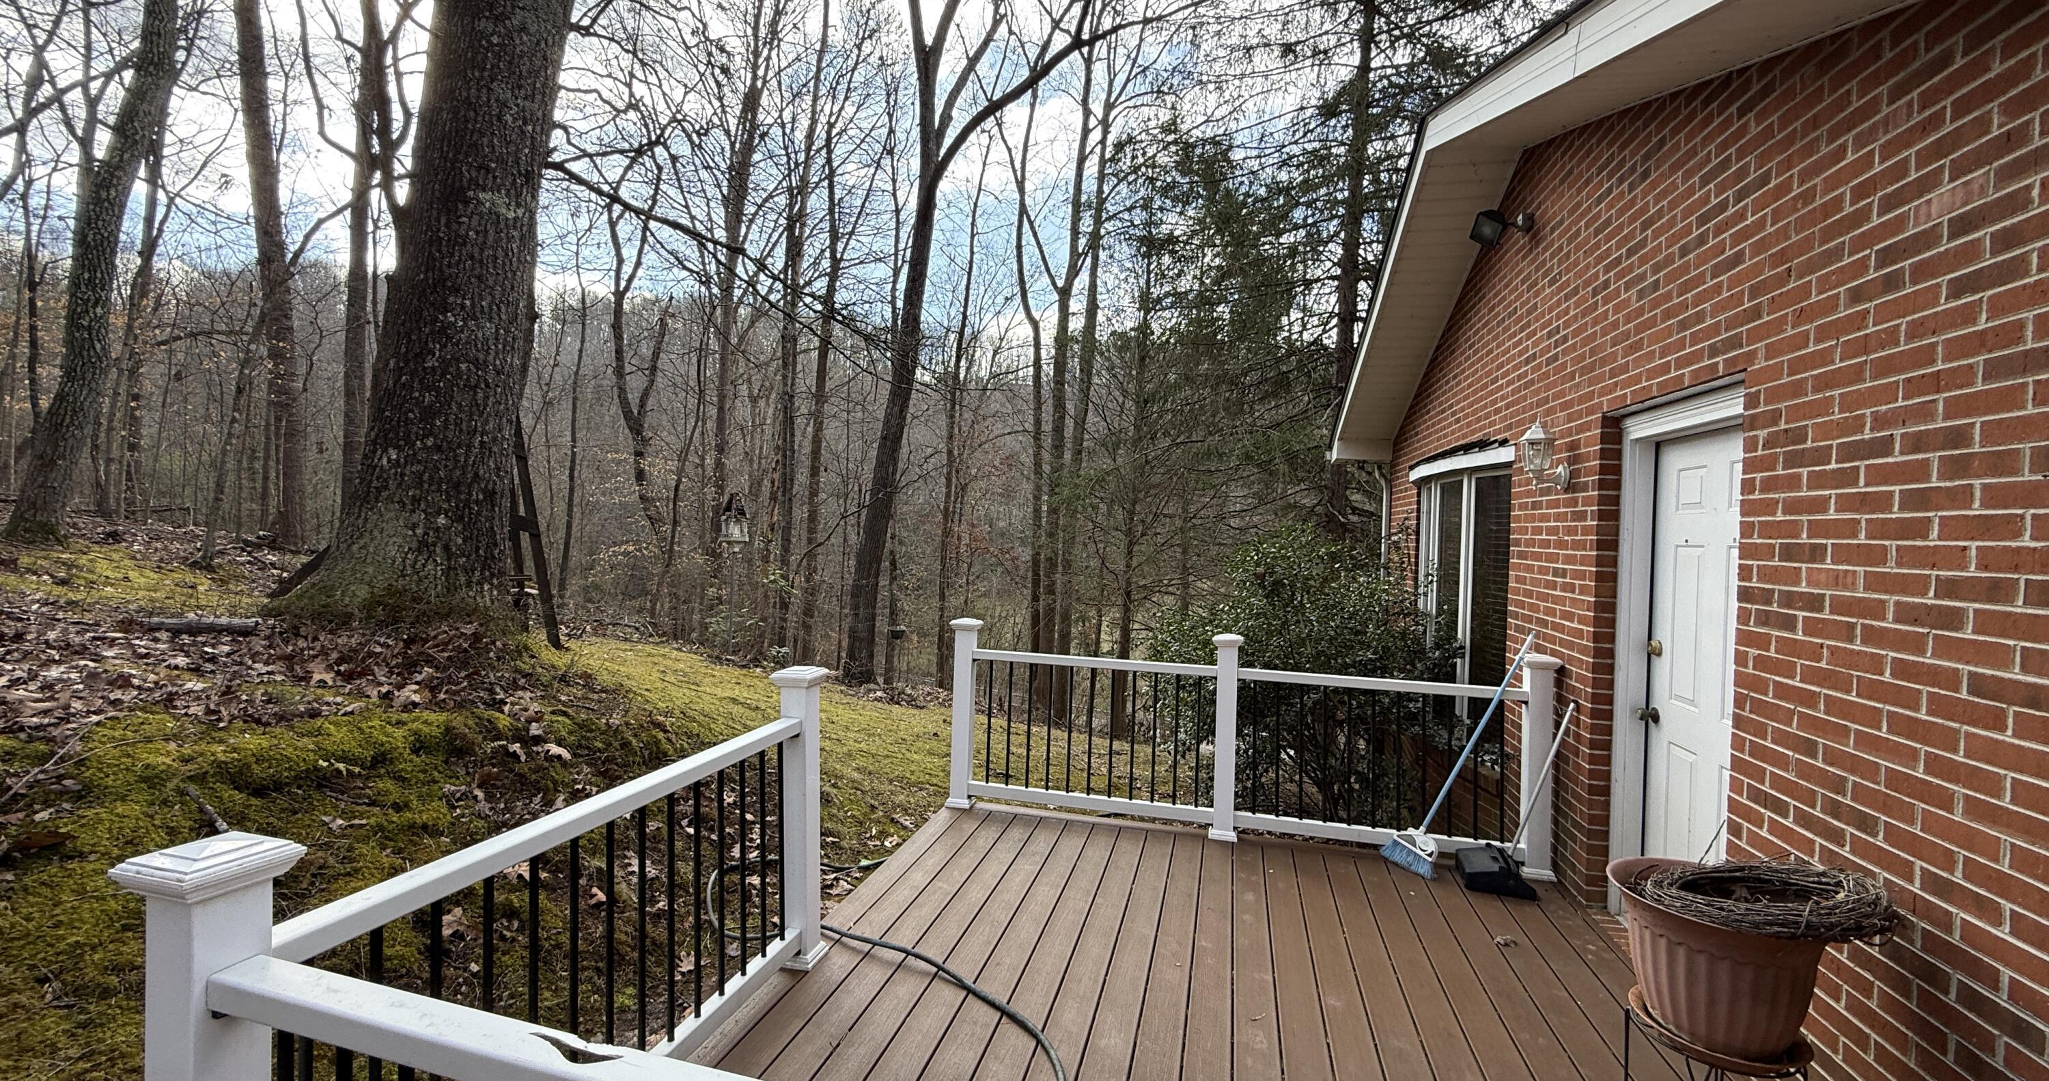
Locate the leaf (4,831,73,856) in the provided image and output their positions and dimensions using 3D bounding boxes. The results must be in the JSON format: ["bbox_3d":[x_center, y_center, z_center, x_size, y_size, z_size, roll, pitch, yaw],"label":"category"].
[{"bbox_3d":[-2.972,0.905,2.500,0.080,0.035,0.140,19,5,33],"label":"leaf"}]

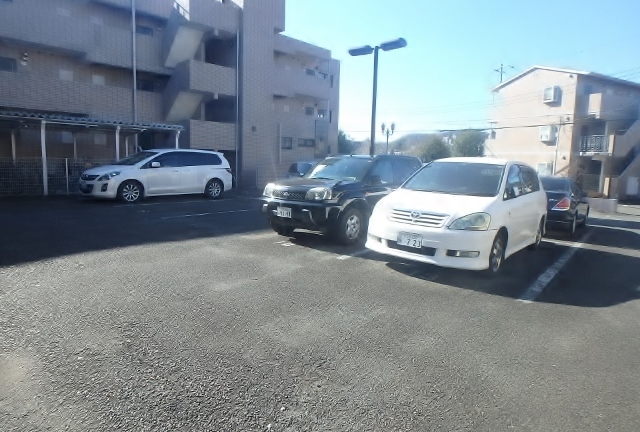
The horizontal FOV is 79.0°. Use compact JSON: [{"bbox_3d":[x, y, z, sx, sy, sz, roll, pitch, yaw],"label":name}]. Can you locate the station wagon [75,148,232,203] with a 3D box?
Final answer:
[{"bbox_3d":[-5.360,-1.430,13.280,1.850,1.690,4.870,8,8,39],"label":"station wagon"}]

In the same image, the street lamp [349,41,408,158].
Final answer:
[{"bbox_3d":[1.572,-2.496,11.464,1.920,4.950,0.320,7,8,39],"label":"street lamp"}]

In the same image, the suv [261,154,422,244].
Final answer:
[{"bbox_3d":[0.790,-0.485,8.300,1.765,1.690,4.450,7,8,39],"label":"suv"}]

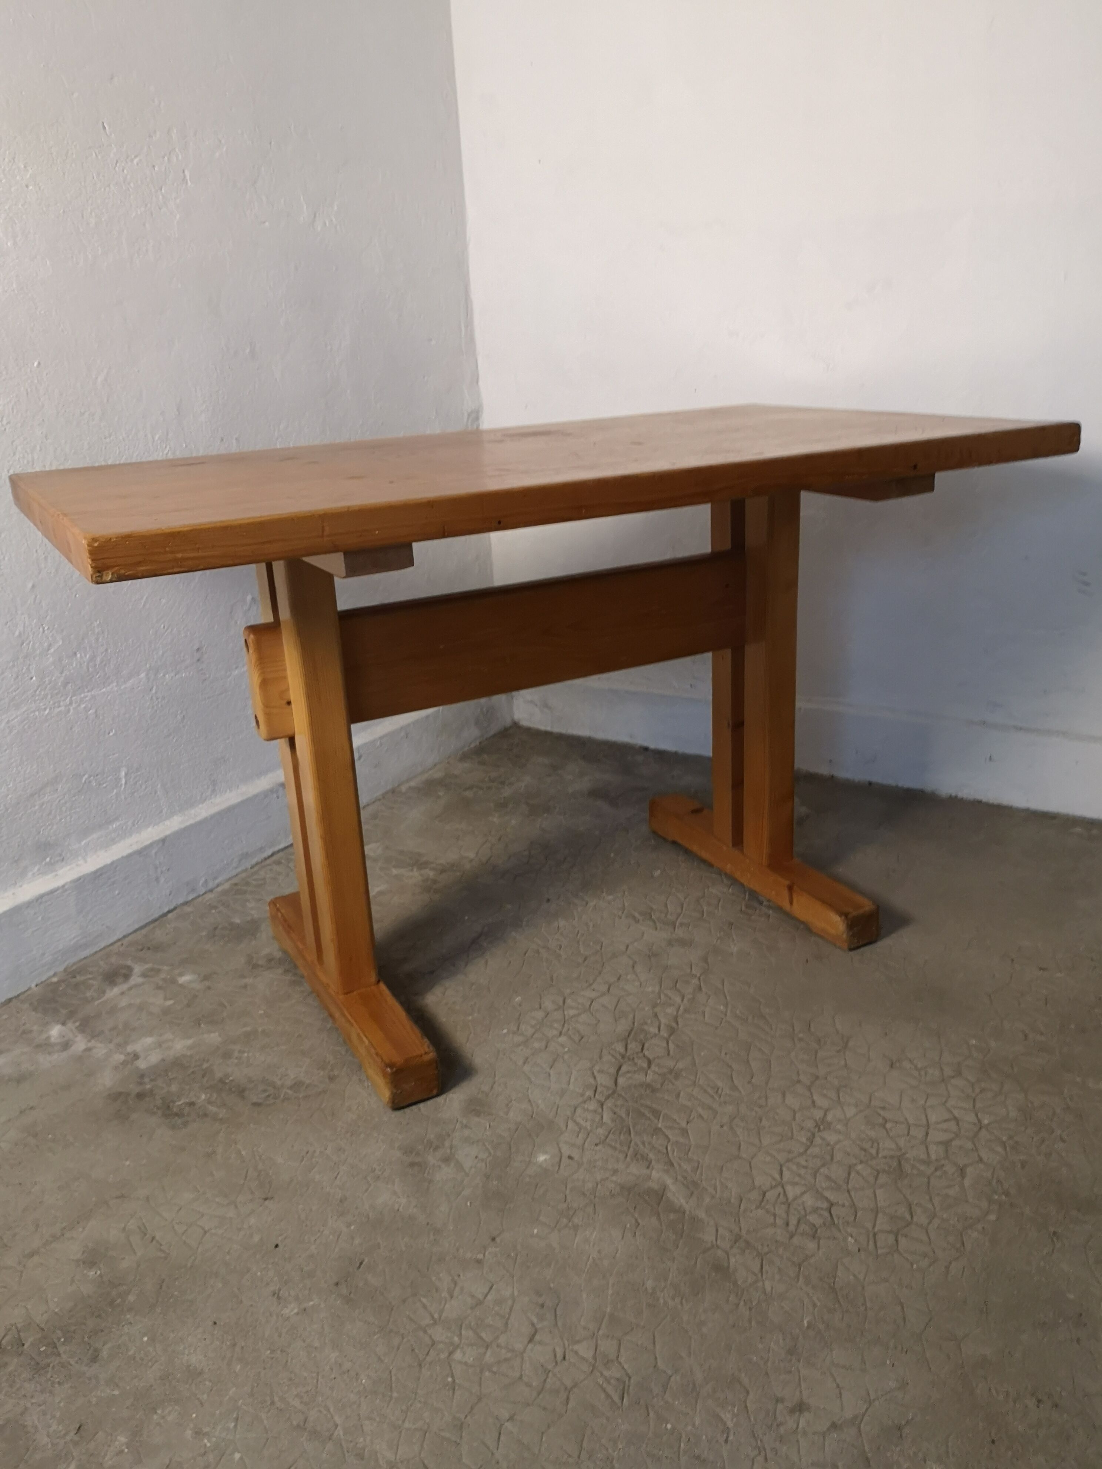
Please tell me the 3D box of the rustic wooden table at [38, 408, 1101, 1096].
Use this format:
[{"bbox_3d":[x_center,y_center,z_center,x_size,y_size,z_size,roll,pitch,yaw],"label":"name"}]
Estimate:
[{"bbox_3d":[0.004,-0.034,1.645,1.240,0.730,0.690,-13,21,-26],"label":"rustic wooden table"}]

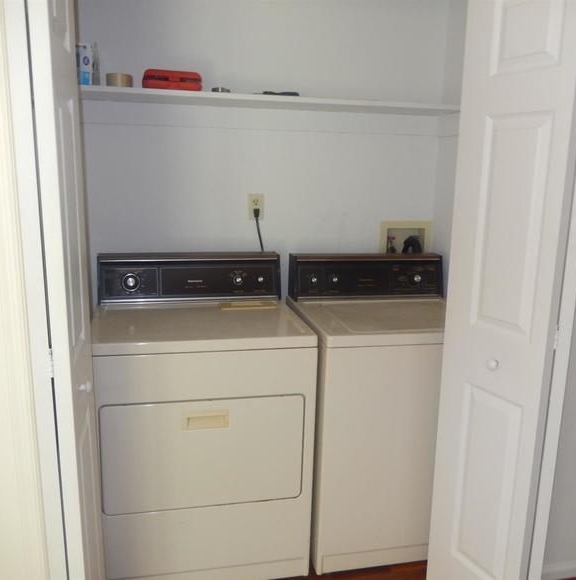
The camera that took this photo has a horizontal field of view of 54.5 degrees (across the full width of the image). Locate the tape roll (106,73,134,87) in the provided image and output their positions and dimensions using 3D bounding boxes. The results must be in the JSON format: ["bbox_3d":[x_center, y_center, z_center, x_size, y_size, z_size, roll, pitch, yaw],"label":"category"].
[{"bbox_3d":[-0.618,-0.771,2.055,0.097,0.050,0.097,-1,12,-12],"label":"tape roll"}]

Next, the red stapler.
[{"bbox_3d":[-0.438,-0.791,2.108,0.215,0.069,0.110,-1,12,-12],"label":"red stapler"}]

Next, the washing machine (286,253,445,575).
[{"bbox_3d":[0.385,0.431,2.285,0.685,1.090,0.660,-1,12,-12],"label":"washing machine"}]

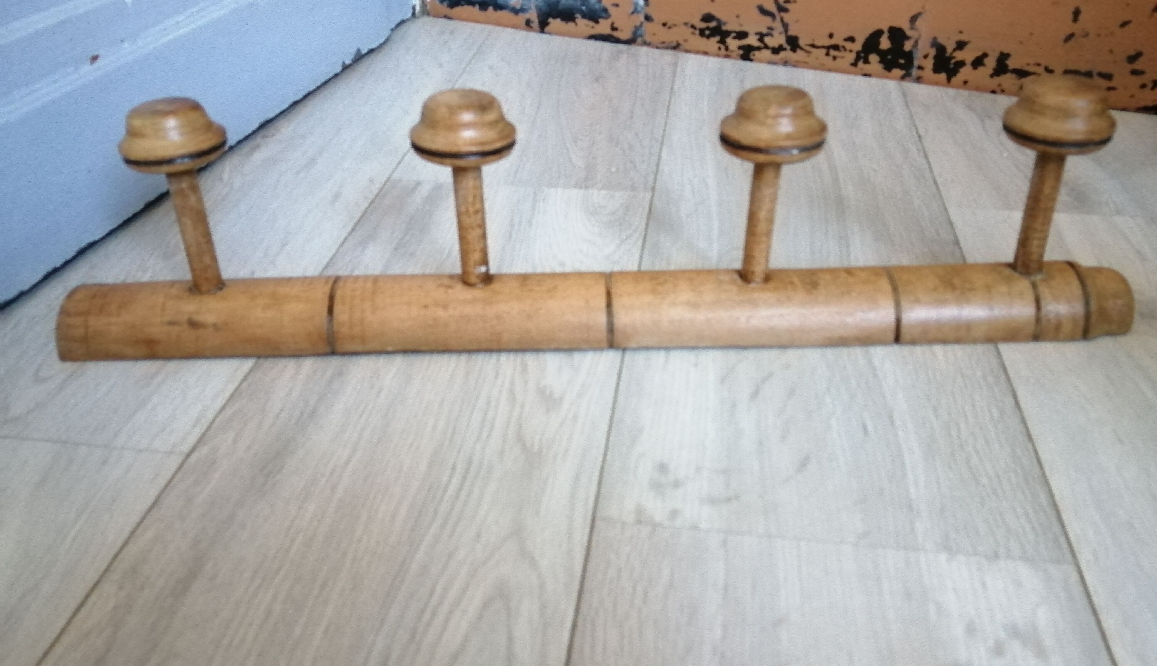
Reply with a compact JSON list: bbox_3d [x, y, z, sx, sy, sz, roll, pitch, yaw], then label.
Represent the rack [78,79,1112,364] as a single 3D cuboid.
[{"bbox_3d":[0.005,-0.060,0.439,0.551,0.122,0.068,-1,37,1],"label":"rack"}]

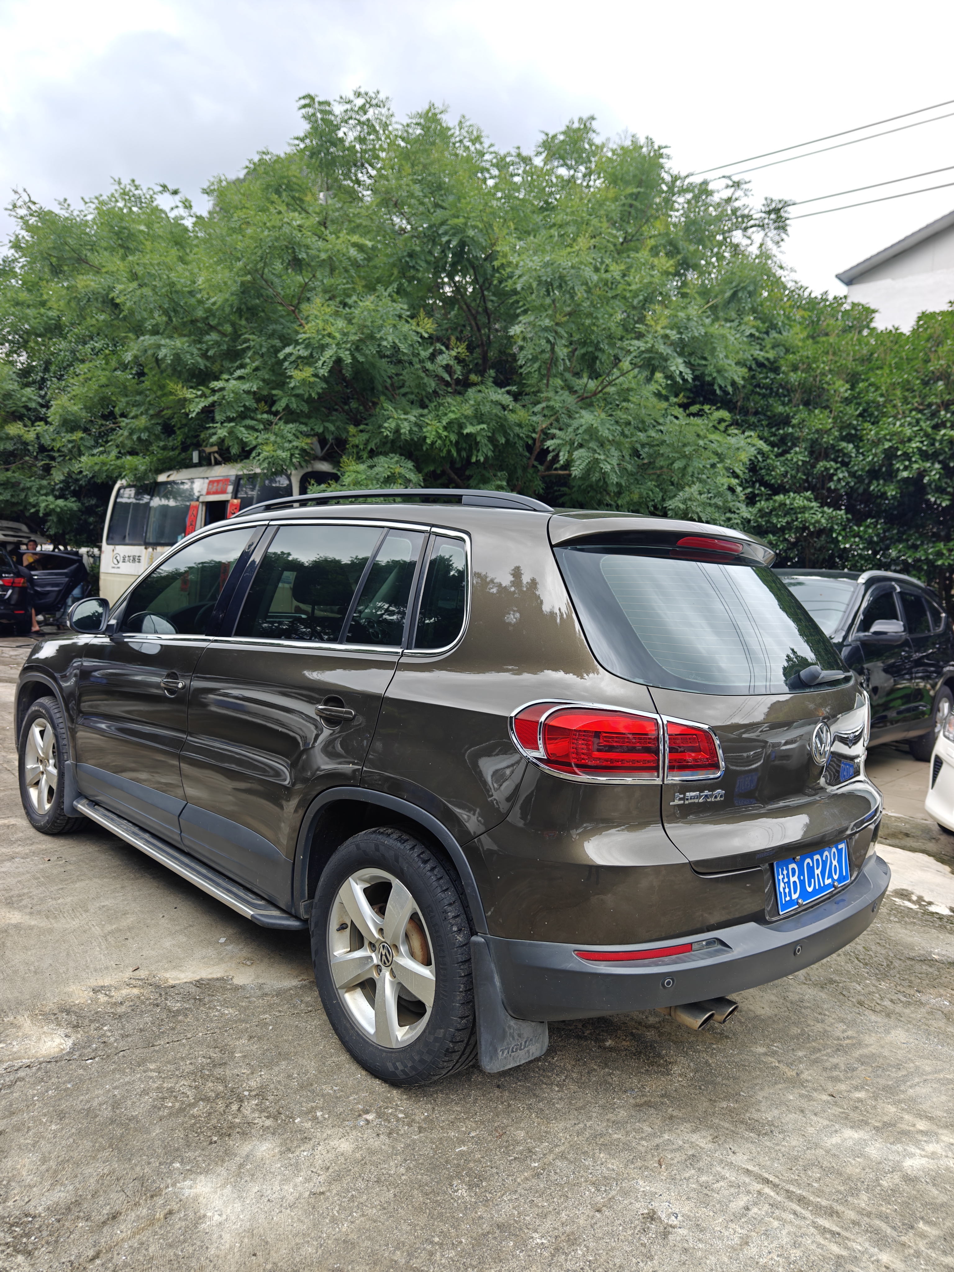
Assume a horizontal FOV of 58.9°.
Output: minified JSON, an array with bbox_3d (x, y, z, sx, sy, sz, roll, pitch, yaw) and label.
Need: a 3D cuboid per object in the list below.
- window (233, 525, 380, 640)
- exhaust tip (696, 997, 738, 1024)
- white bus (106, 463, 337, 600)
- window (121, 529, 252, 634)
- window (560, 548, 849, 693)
[{"bbox_3d":[-0.553,-0.165,2.718,0.630,0.410,0.035,7,-14,45],"label":"window"},{"bbox_3d":[0.572,0.900,2.067,0.062,0.061,0.130,0,4,-45],"label":"exhaust tip"},{"bbox_3d":[-2.723,-0.800,11.157,5.750,2.700,2.050,6,4,43],"label":"white bus"},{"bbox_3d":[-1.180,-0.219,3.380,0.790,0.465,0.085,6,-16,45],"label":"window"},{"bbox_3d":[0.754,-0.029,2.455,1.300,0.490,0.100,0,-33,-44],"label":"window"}]

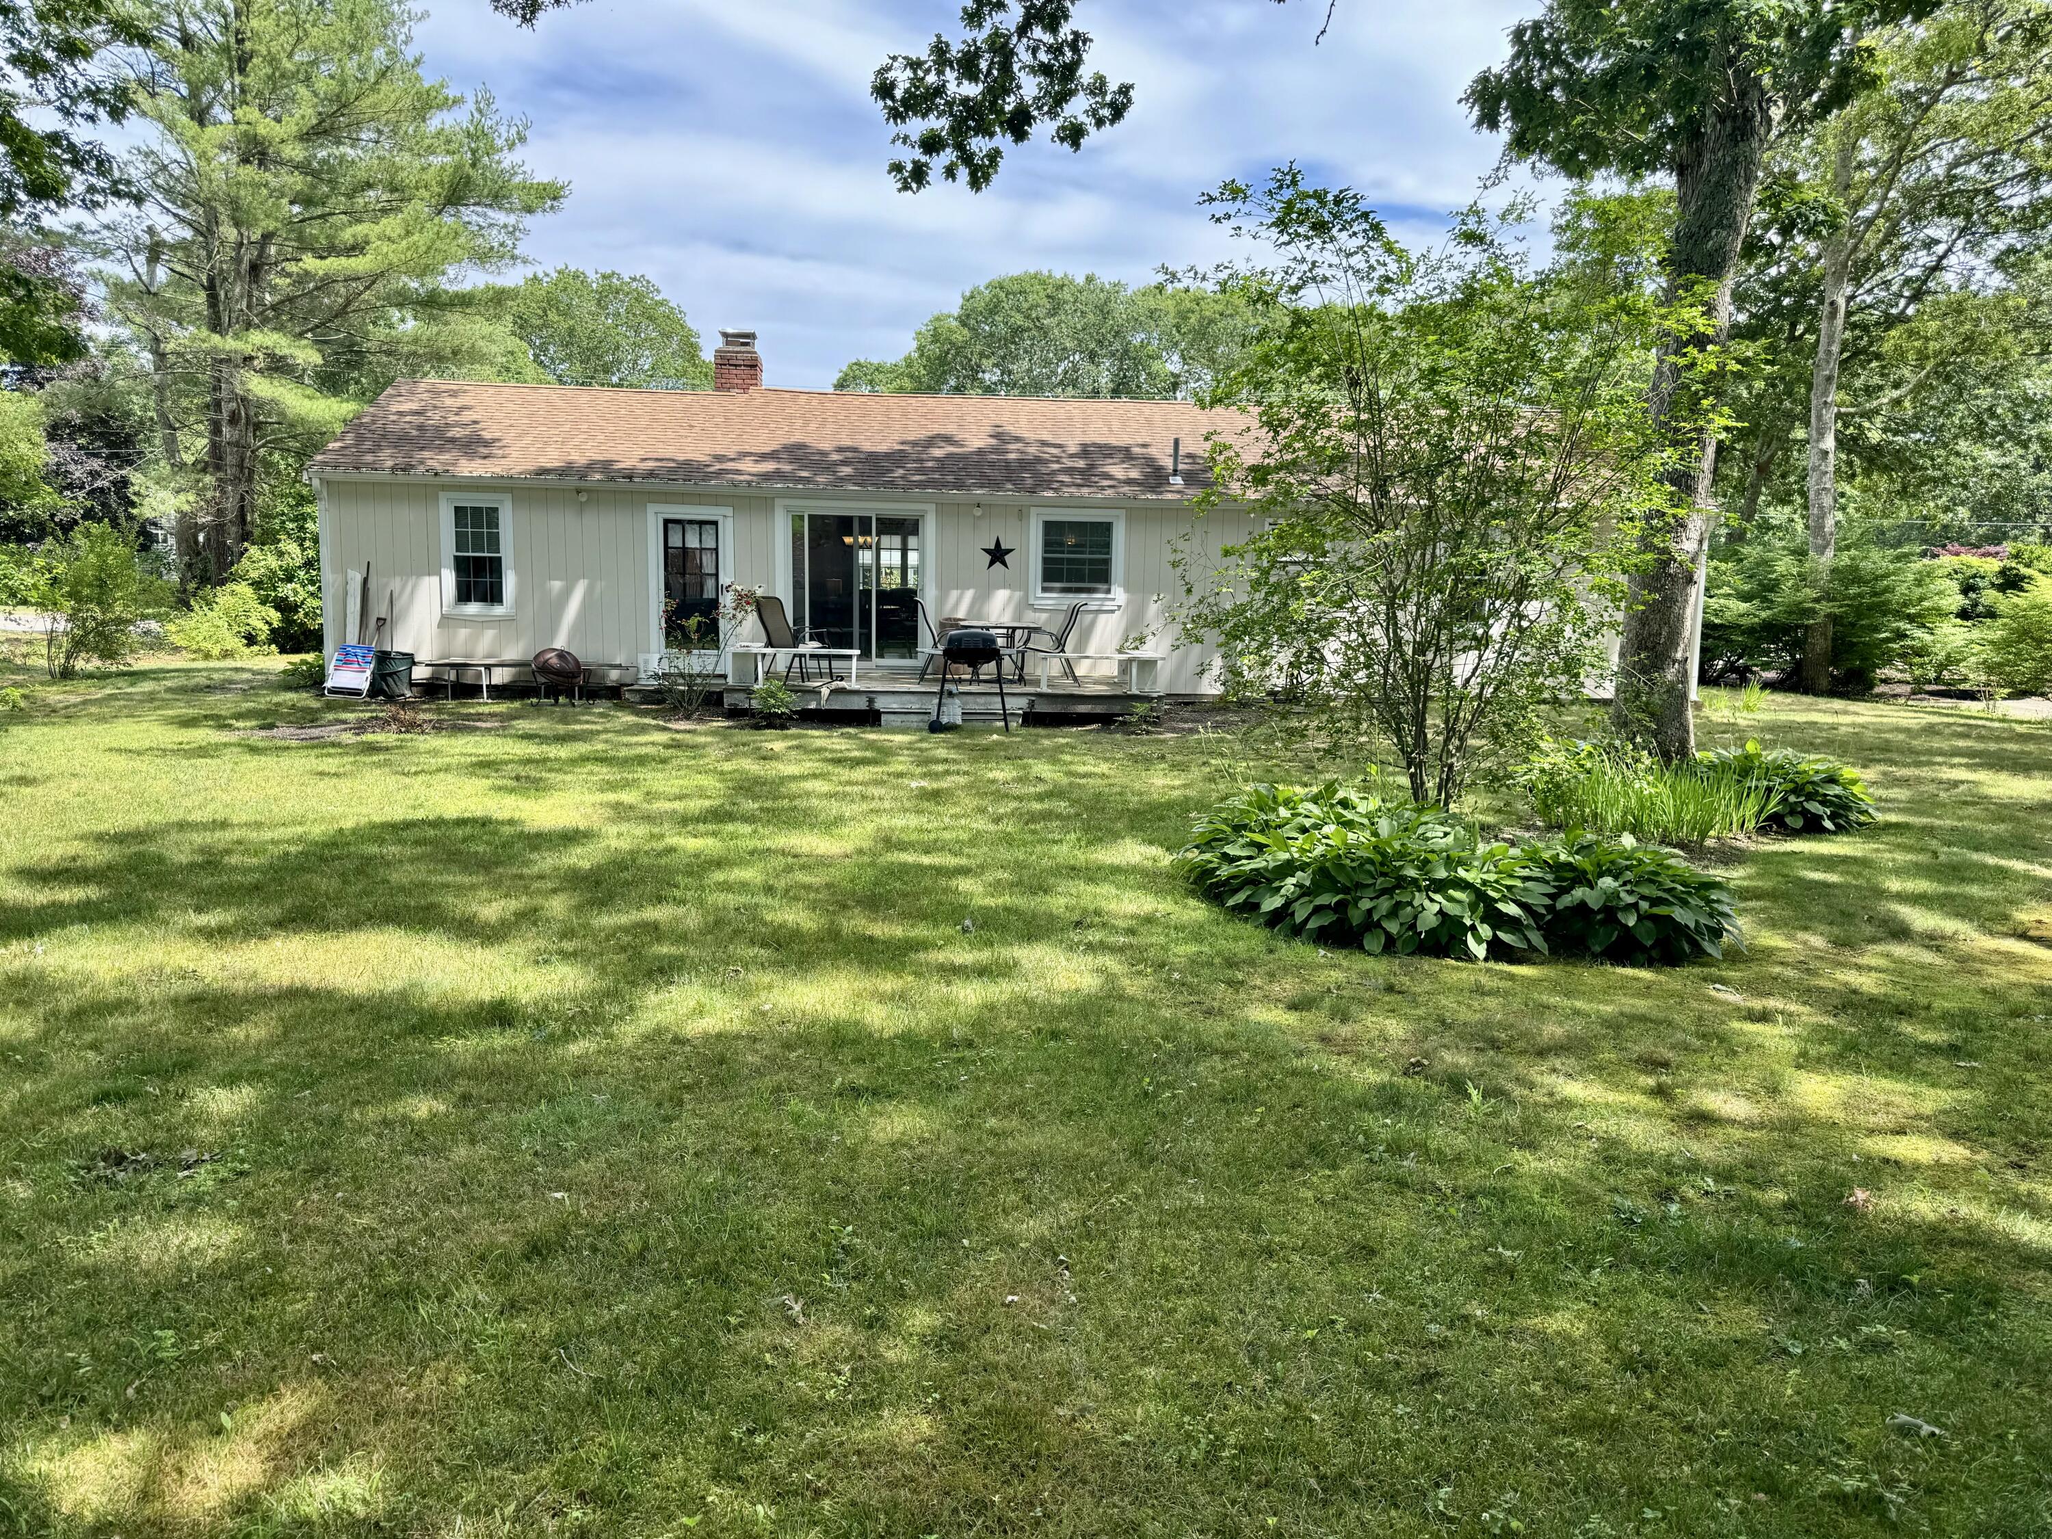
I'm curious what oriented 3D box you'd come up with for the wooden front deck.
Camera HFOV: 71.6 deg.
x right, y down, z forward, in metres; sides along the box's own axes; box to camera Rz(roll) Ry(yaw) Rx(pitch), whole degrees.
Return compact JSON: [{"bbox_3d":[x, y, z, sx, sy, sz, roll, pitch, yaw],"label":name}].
[{"bbox_3d":[-1.061,-0.844,16.591,4.570,0.370,3.540,0,7,-7],"label":"wooden front deck"}]

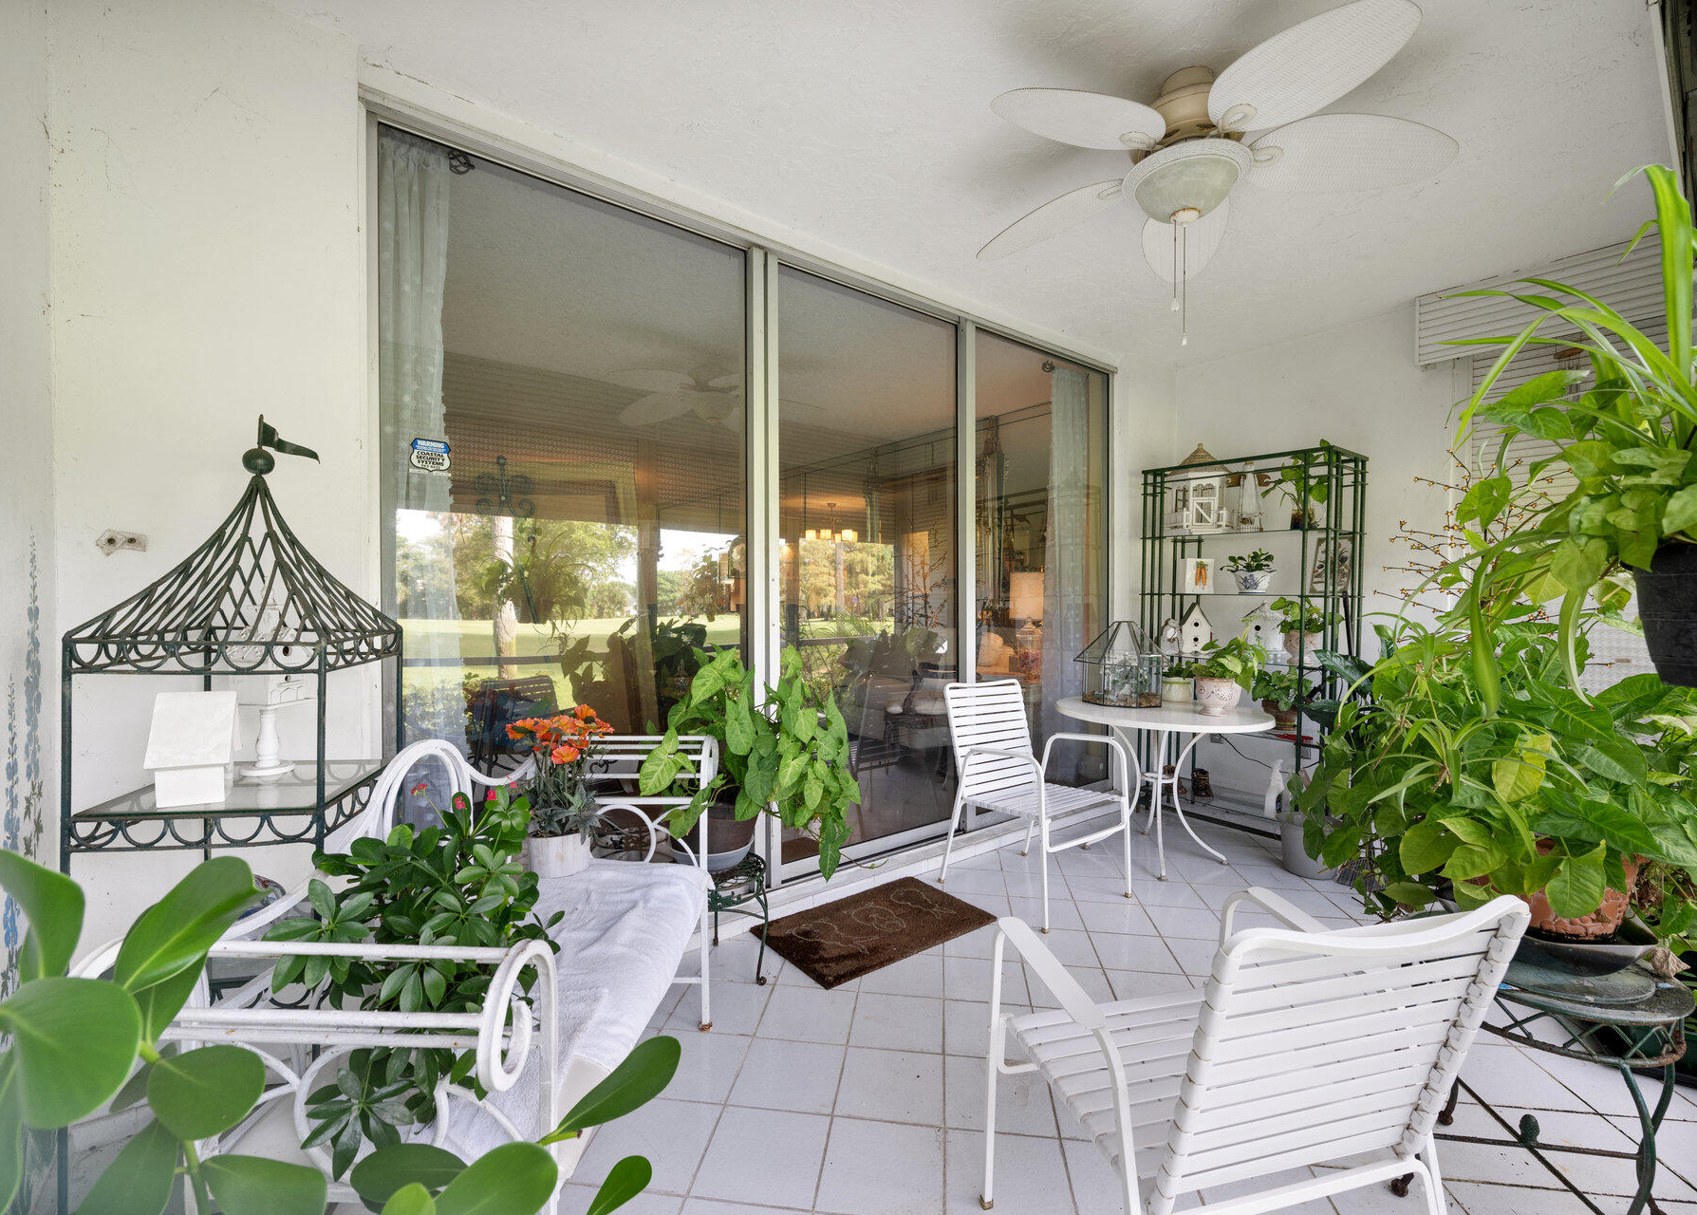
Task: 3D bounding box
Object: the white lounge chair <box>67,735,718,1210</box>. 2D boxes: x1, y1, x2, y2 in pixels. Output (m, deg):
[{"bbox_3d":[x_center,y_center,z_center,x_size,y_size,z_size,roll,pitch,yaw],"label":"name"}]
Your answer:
[{"bbox_3d":[-0.601,0.707,1.412,0.487,0.887,1.404,0,0,0],"label":"white lounge chair"}]

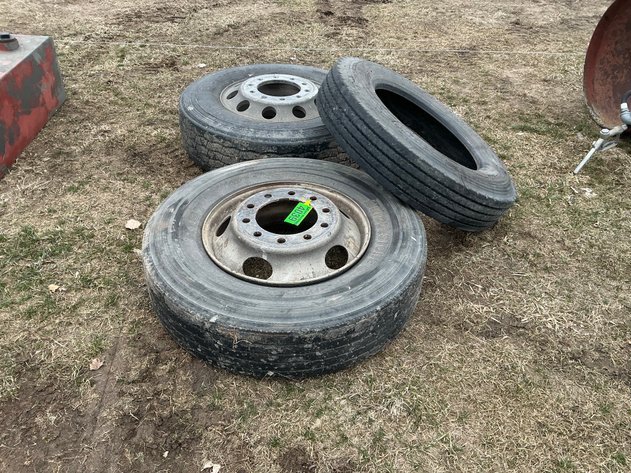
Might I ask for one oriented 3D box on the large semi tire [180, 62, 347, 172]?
[{"bbox_3d":[-0.190,-0.609,2.657,1.005,0.288,1.005,4,38,0],"label":"large semi tire"}]

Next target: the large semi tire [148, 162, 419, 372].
[{"bbox_3d":[-0.102,0.049,1.886,1.010,0.288,1.010,1,38,0],"label":"large semi tire"}]

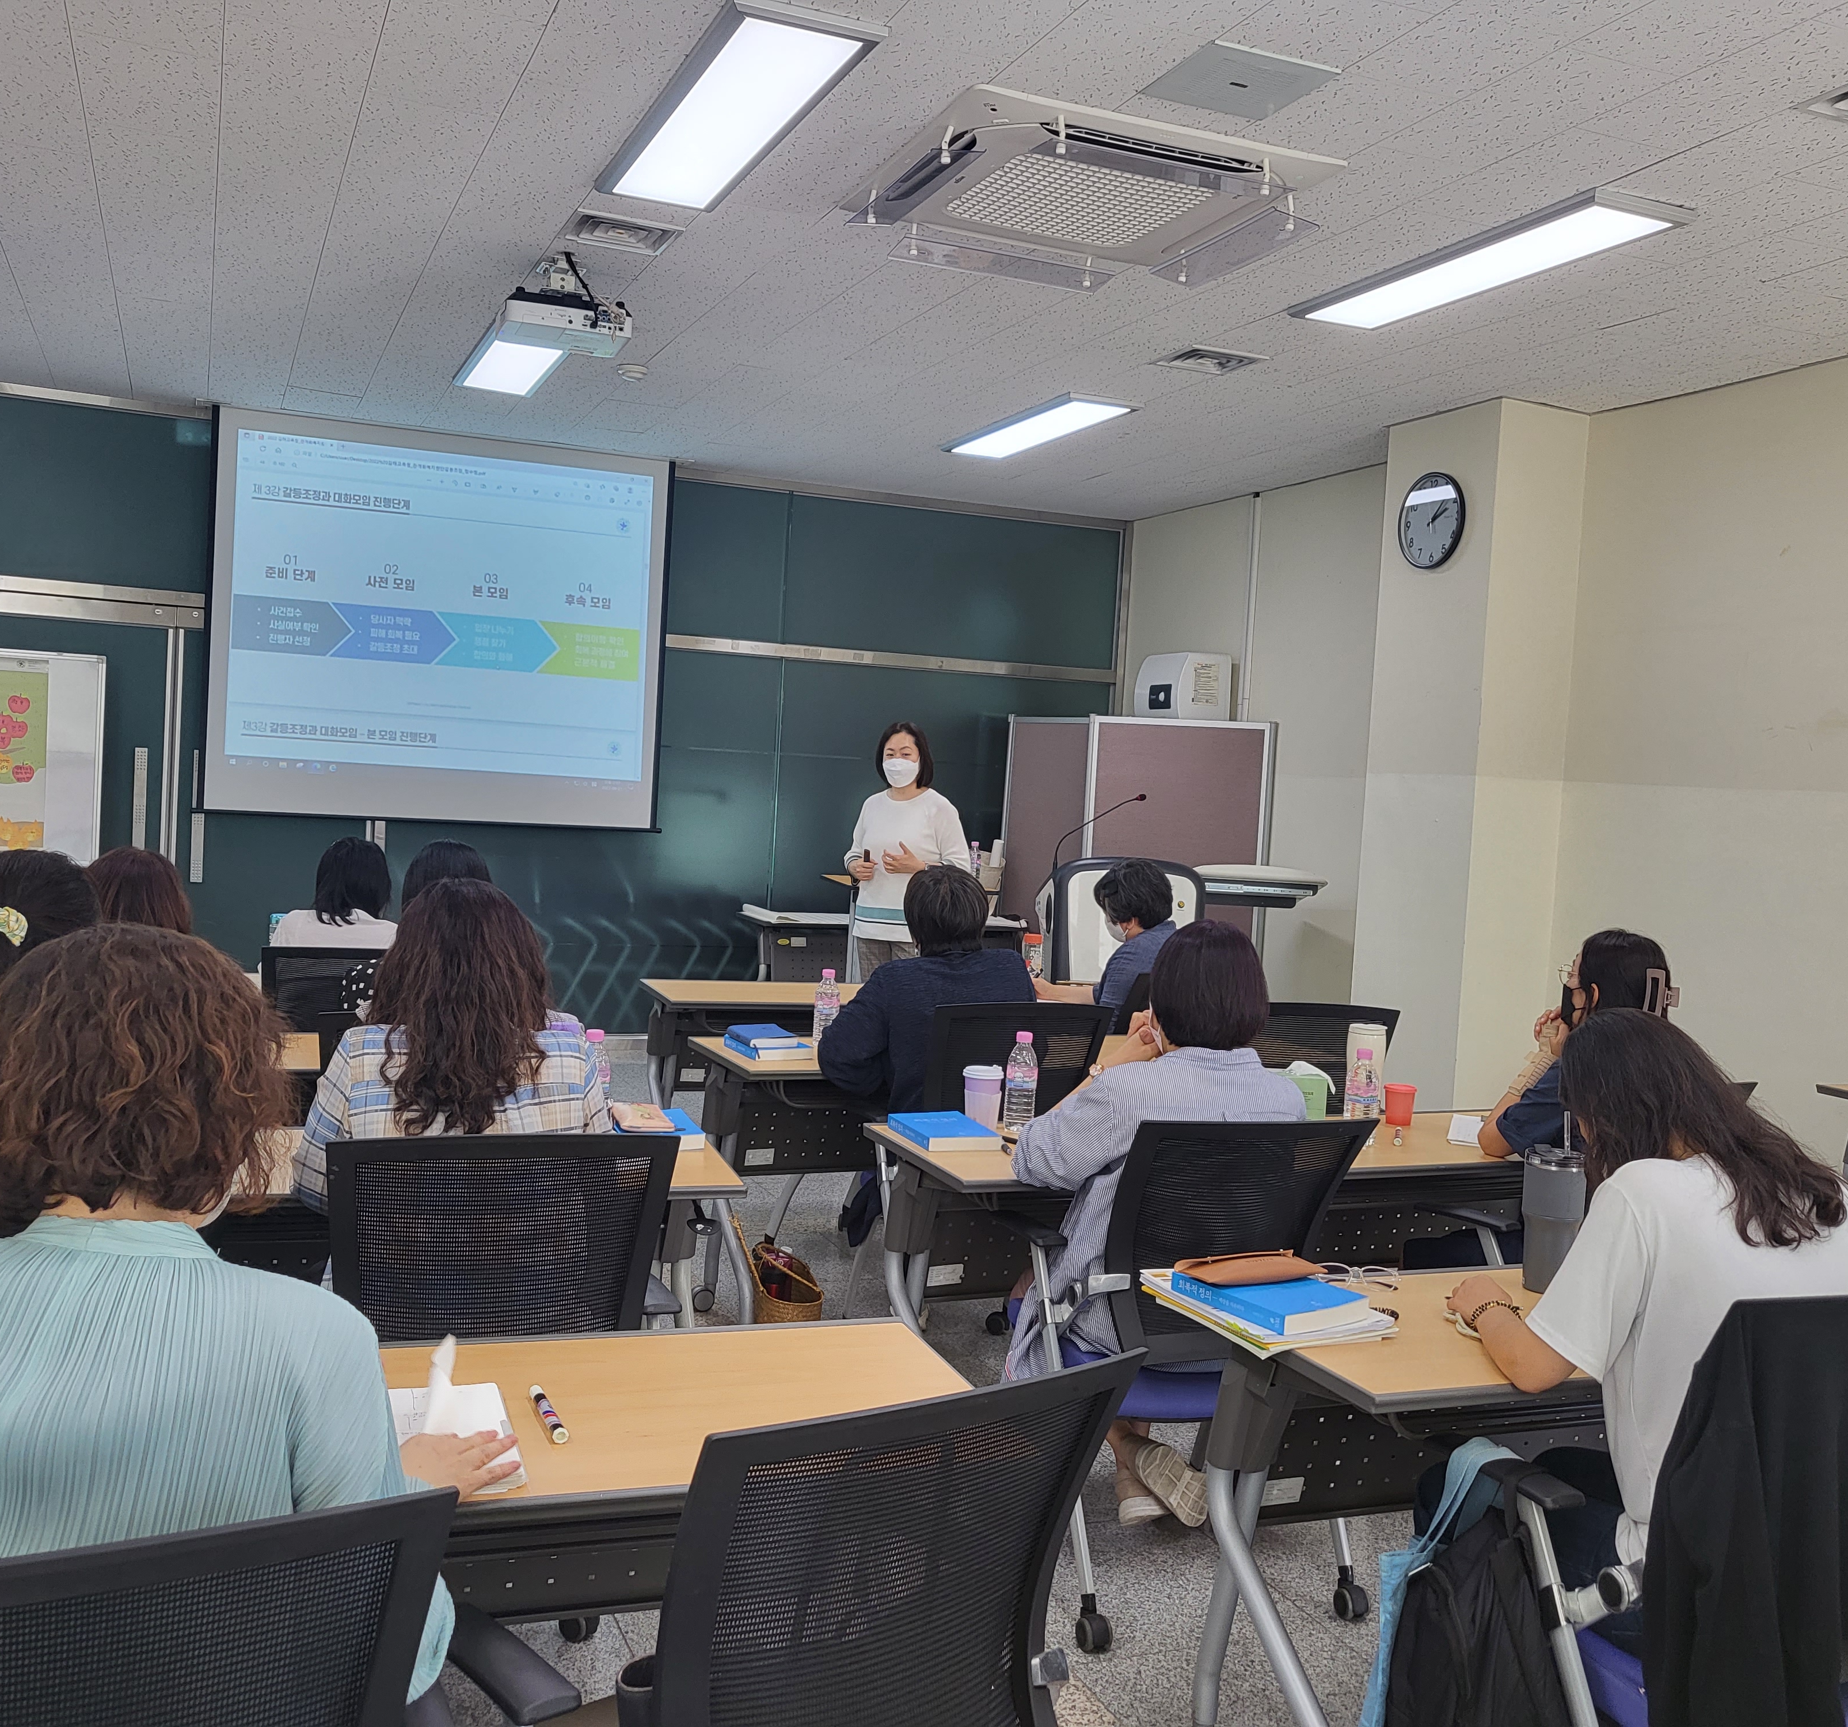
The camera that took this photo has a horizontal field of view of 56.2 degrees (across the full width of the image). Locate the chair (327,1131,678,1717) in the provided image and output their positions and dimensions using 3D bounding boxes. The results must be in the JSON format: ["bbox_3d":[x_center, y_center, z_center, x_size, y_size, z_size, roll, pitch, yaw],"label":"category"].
[{"bbox_3d":[-0.682,0.811,2.621,0.600,0.910,0.600,2,3,-20],"label":"chair"}]

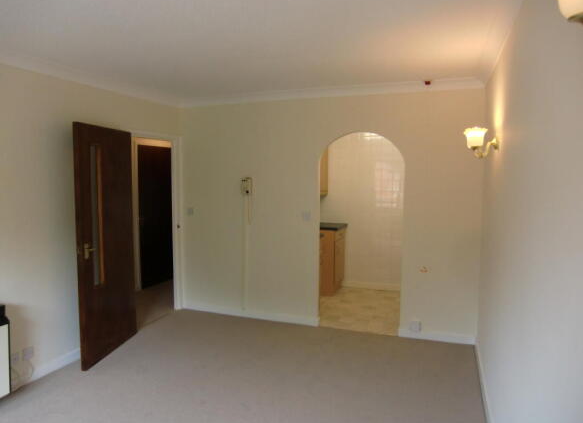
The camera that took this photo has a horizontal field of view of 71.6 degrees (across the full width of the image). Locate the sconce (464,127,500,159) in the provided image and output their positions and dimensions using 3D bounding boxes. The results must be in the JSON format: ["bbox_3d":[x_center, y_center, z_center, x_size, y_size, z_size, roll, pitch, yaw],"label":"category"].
[{"bbox_3d":[1.206,-0.432,2.567,0.200,0.200,0.140,2,5,21],"label":"sconce"}]

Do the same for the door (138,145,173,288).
[{"bbox_3d":[-1.922,0.077,5.934,0.042,1.980,0.770,2,5,26],"label":"door"}]

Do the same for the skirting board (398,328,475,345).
[{"bbox_3d":[1.389,1.200,3.866,0.680,0.090,0.018,2,5,19],"label":"skirting board"}]

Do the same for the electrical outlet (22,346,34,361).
[{"bbox_3d":[-1.995,1.084,3.072,0.015,0.086,0.086,2,5,23],"label":"electrical outlet"}]

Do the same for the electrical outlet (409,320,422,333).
[{"bbox_3d":[1.202,1.113,3.912,0.095,0.100,0.035,2,5,19],"label":"electrical outlet"}]

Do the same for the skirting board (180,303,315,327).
[{"bbox_3d":[-0.492,1.146,4.508,1.645,0.090,0.018,2,5,19],"label":"skirting board"}]

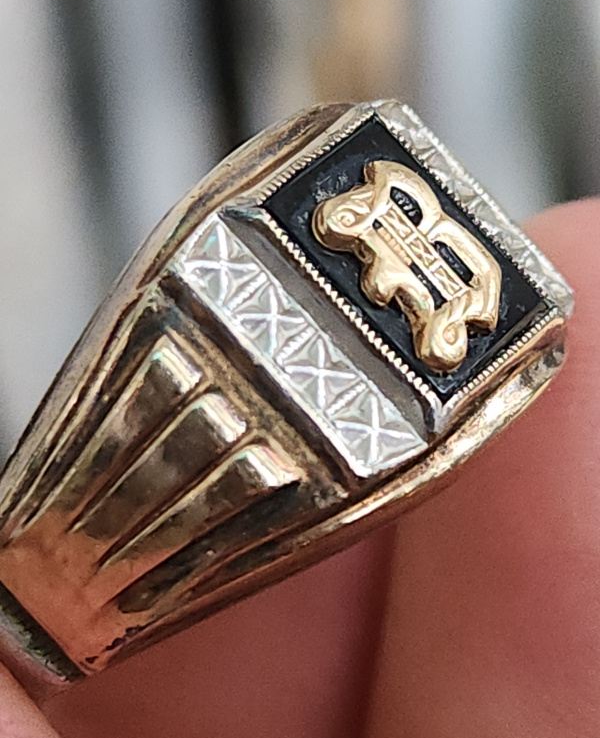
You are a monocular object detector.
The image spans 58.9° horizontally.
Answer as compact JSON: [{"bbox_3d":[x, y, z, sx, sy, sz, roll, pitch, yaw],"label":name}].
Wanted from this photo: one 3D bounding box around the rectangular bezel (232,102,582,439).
[{"bbox_3d":[0.005,-0.005,0.025,0.011,0.002,0.013,-41,86,-25],"label":"rectangular bezel"}]

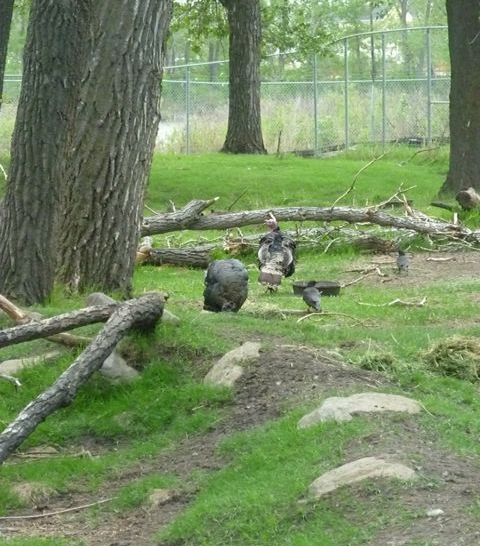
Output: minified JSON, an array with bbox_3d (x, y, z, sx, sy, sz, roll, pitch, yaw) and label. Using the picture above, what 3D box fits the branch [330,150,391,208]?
[{"bbox_3d":[1.571,-1.232,33.500,0.780,0.750,0.300,0,4,0],"label":"branch"}]

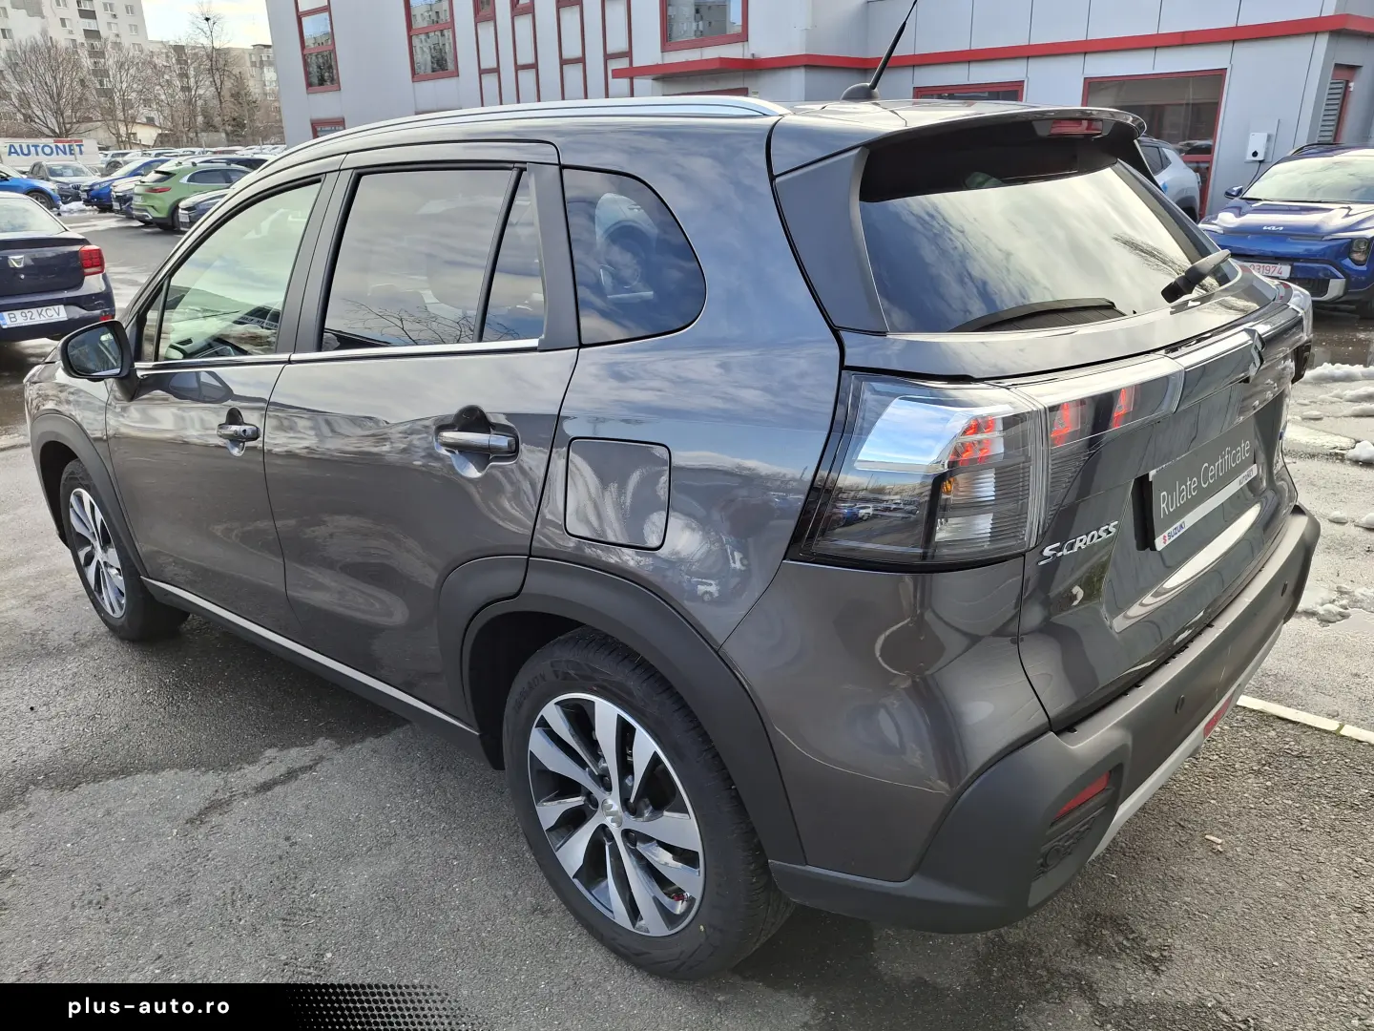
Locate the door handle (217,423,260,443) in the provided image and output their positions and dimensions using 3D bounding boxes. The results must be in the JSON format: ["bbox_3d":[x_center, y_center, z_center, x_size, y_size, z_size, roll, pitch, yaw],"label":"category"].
[{"bbox_3d":[-1.101,-0.208,2.452,0.210,0.045,0.048,7,18,43],"label":"door handle"}]

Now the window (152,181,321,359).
[{"bbox_3d":[-1.218,-0.623,2.638,0.840,0.460,0.050,12,2,42],"label":"window"}]

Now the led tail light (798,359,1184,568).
[{"bbox_3d":[0.425,-0.082,1.367,0.320,0.250,0.500,12,22,42],"label":"led tail light"}]

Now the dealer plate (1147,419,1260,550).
[{"bbox_3d":[0.942,-0.069,1.770,0.020,0.128,0.530,0,14,44],"label":"dealer plate"}]

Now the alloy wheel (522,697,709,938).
[{"bbox_3d":[-0.091,0.526,1.851,0.463,0.463,0.180,12,22,42],"label":"alloy wheel"}]

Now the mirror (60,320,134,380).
[{"bbox_3d":[-1.649,-0.469,2.781,0.120,0.155,0.185,12,22,42],"label":"mirror"}]

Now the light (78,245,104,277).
[{"bbox_3d":[-5.159,-2.198,8.530,0.200,0.260,0.220,11,23,30],"label":"light"}]

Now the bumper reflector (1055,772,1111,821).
[{"bbox_3d":[0.528,0.376,1.336,0.110,0.045,0.030,-11,18,-27],"label":"bumper reflector"}]

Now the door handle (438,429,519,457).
[{"bbox_3d":[-0.374,-0.134,1.774,0.210,0.045,0.048,7,18,43],"label":"door handle"}]

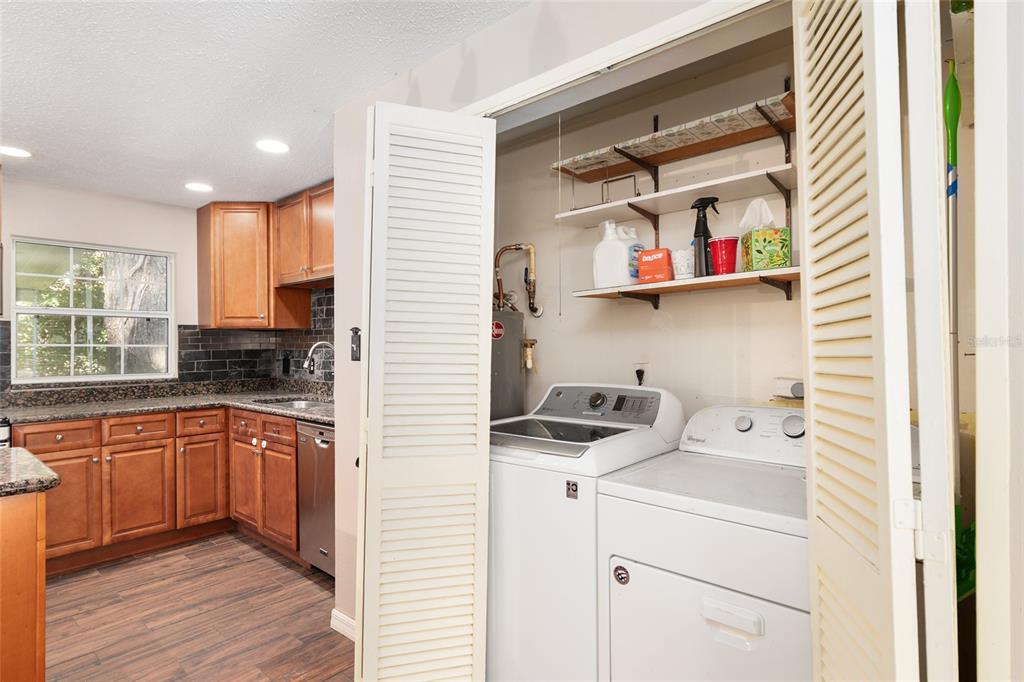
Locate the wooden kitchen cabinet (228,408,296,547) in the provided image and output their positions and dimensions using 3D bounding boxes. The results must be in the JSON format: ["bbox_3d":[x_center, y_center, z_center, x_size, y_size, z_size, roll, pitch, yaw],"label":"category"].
[{"bbox_3d":[-1.327,0.822,3.345,0.940,0.792,0.608,-1,-2,41],"label":"wooden kitchen cabinet"}]

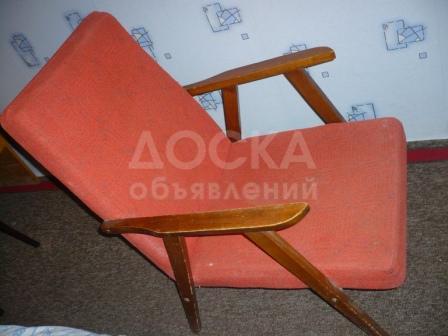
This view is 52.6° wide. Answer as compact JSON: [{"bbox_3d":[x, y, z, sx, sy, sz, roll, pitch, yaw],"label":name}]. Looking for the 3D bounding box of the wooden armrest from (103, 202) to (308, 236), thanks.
[{"bbox_3d":[-0.072,0.131,1.014,0.561,0.028,0.051,-8,45,30],"label":"wooden armrest"}]

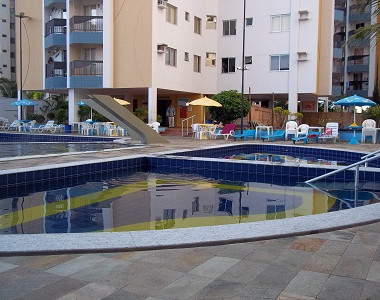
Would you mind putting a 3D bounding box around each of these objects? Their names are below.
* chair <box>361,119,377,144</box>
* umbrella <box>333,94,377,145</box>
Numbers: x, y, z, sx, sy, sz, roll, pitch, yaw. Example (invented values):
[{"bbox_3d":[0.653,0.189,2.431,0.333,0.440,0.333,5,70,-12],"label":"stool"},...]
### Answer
[{"bbox_3d":[7.672,-0.756,17.800,0.600,1.040,0.620,2,5,21],"label":"chair"},{"bbox_3d":[7.560,-1.384,18.901,1.950,2.300,1.950,2,5,22],"label":"umbrella"}]

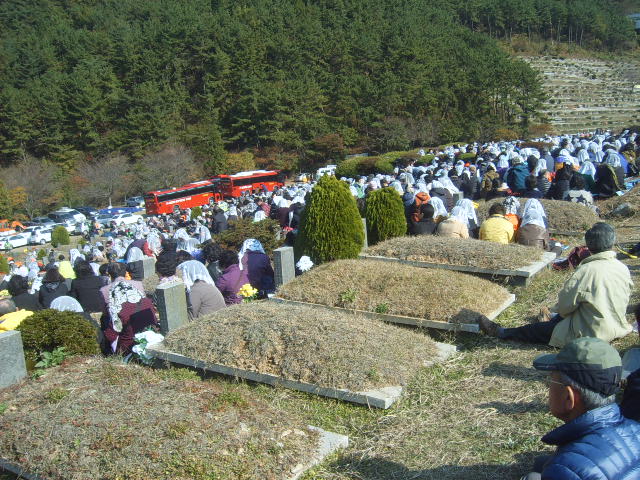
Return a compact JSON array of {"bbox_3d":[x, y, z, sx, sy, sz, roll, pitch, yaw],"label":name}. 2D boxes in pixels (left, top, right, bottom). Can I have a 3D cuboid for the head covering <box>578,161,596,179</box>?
[{"bbox_3d":[4.092,-1.079,9.900,0.260,0.280,0.250,-7,15,-19],"label":"head covering"}]

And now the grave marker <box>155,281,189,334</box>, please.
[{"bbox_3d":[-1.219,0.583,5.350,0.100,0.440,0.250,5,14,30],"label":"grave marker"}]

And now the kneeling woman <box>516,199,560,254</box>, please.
[{"bbox_3d":[2.631,-0.165,7.900,0.460,0.700,0.650,0,12,8],"label":"kneeling woman"}]

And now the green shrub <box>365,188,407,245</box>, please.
[{"bbox_3d":[0.941,-0.323,9.300,0.580,0.830,0.580,-4,10,1],"label":"green shrub"}]

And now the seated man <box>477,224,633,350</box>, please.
[{"bbox_3d":[1.699,0.284,4.650,0.560,0.830,0.950,-13,13,-41],"label":"seated man"}]

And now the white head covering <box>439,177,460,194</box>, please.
[{"bbox_3d":[1.981,-0.849,9.900,0.280,0.300,0.280,-11,17,-34],"label":"white head covering"}]

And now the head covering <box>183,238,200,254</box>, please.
[{"bbox_3d":[-1.541,0.077,7.700,0.250,0.260,0.250,-7,15,-19],"label":"head covering"}]

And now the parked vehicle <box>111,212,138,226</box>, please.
[{"bbox_3d":[-27.963,-2.978,94.000,4.500,1.470,1.800,-14,19,-41],"label":"parked vehicle"}]

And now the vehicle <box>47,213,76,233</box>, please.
[{"bbox_3d":[-35.553,-2.201,89.000,4.600,1.600,1.850,-14,19,-41],"label":"vehicle"}]

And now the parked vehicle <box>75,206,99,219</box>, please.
[{"bbox_3d":[-36.316,-4.172,100.000,4.500,1.600,1.850,1,12,15],"label":"parked vehicle"}]

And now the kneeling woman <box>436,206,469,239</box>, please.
[{"bbox_3d":[1.679,-0.158,8.200,0.460,0.600,0.620,-2,14,0],"label":"kneeling woman"}]

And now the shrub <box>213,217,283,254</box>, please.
[{"bbox_3d":[-0.994,0.028,9.000,0.960,0.620,0.900,-2,12,0],"label":"shrub"}]

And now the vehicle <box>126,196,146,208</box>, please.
[{"bbox_3d":[-30.853,-6.460,110.000,1.850,1.700,4.500,1,12,12],"label":"vehicle"}]

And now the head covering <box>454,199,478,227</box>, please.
[{"bbox_3d":[1.902,-0.357,8.400,0.290,0.360,0.270,-4,14,-8],"label":"head covering"}]

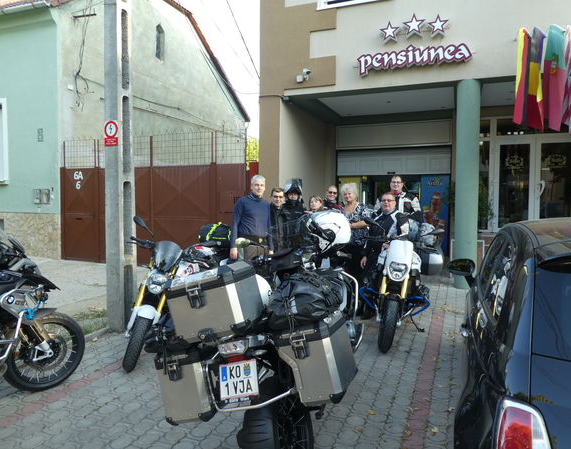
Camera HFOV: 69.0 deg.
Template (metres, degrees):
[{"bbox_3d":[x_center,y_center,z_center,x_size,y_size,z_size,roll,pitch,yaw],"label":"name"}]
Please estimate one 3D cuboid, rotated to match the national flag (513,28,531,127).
[{"bbox_3d":[3.920,-2.475,6.890,0.170,1.700,0.850,1,2,19],"label":"national flag"}]

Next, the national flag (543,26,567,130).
[{"bbox_3d":[4.370,-2.410,6.740,0.170,1.700,0.850,1,2,19],"label":"national flag"}]

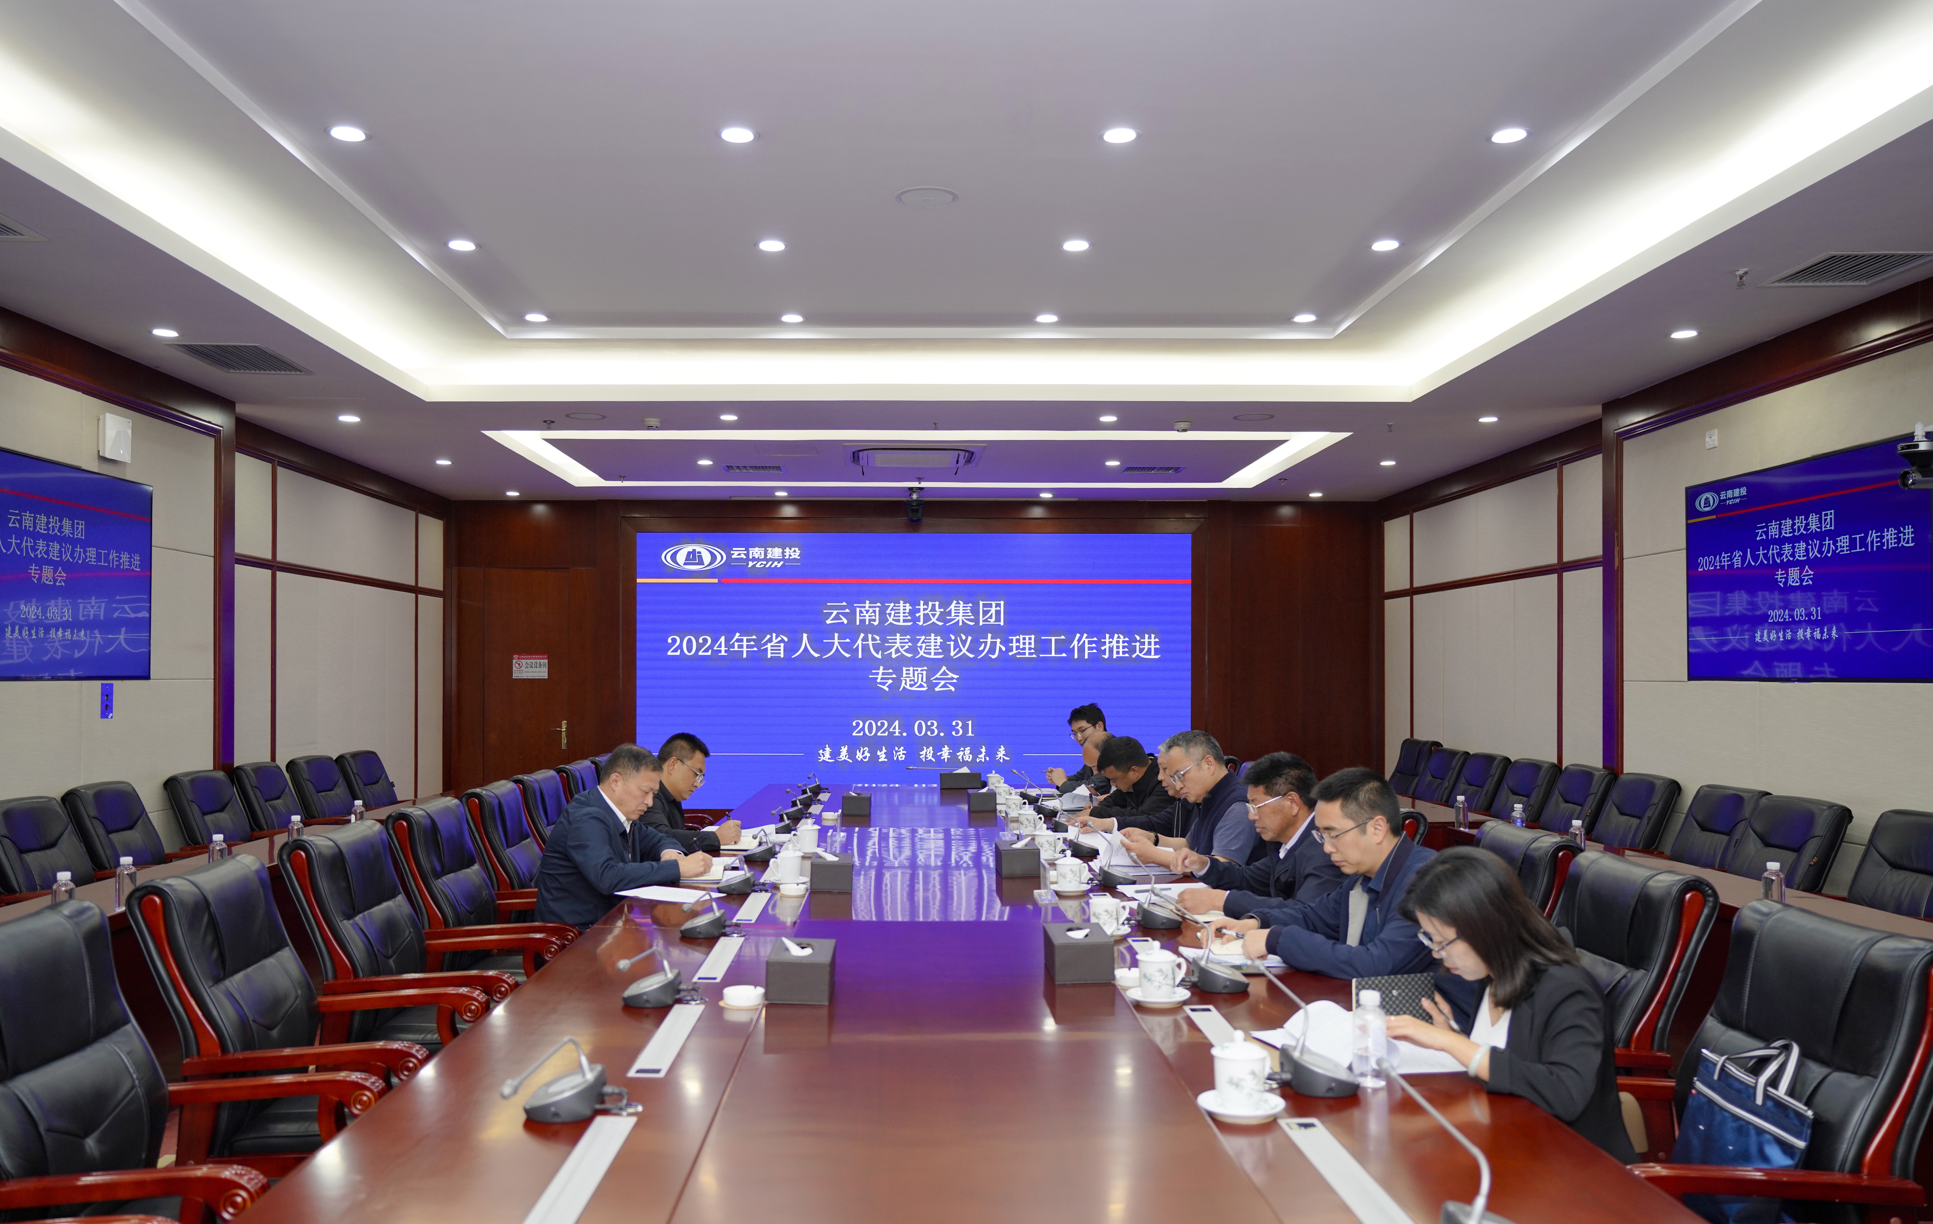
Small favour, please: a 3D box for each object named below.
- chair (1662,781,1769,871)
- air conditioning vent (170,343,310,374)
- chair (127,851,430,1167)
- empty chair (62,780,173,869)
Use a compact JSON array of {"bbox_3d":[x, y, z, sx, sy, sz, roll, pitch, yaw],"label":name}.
[{"bbox_3d":[3.168,1.293,6.200,0.650,1.000,0.590,0,-2,-5],"label":"chair"},{"bbox_3d":[-3.572,-1.252,6.850,0.460,0.040,0.670,0,-2,0],"label":"air conditioning vent"},{"bbox_3d":[-1.512,1.135,3.340,0.680,1.060,0.610,0,-2,-1],"label":"chair"},{"bbox_3d":[-3.518,1.291,6.112,0.620,1.000,0.610,0,-2,-1],"label":"empty chair"}]

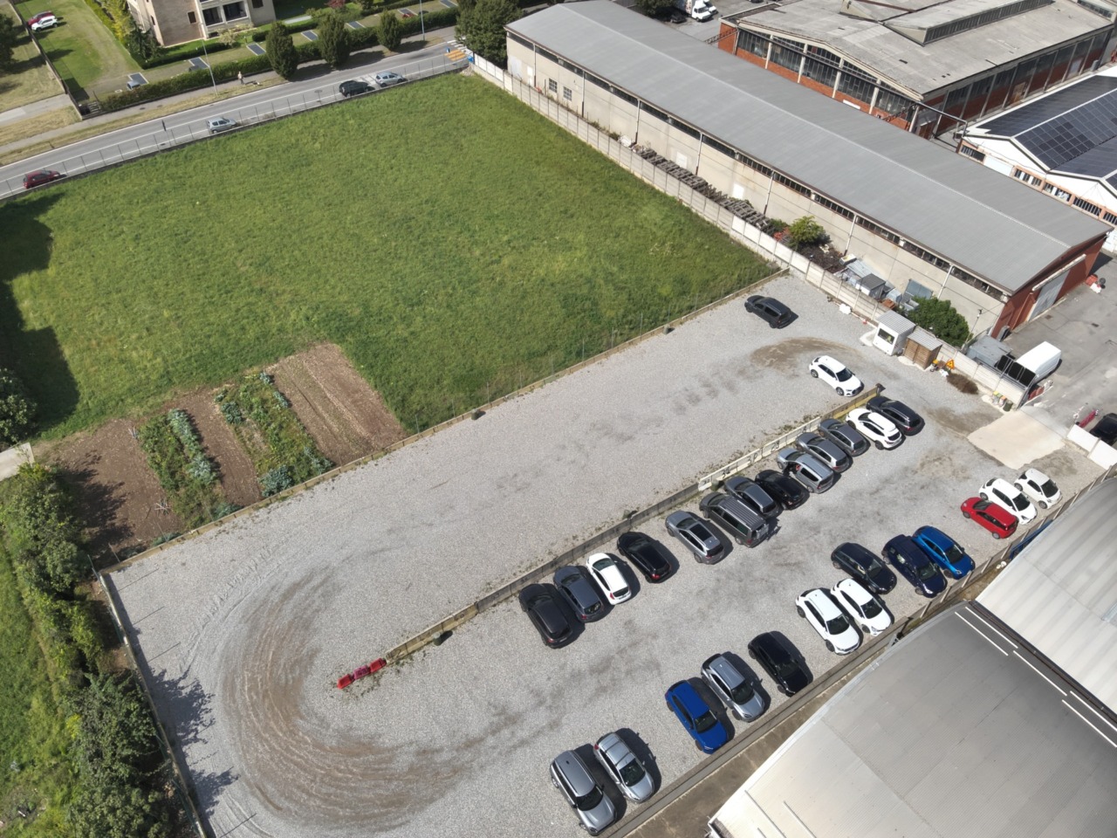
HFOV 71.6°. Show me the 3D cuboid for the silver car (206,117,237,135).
[{"bbox_3d":[-42.745,-37.306,98.022,3.410,1.433,1.507,-30,53,-27],"label":"silver car"}]

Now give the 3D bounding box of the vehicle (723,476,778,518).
[{"bbox_3d":[13.826,5.373,55.474,4.150,1.490,1.780,35,55,29],"label":"vehicle"}]

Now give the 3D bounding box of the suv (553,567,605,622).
[{"bbox_3d":[1.317,11.102,50.254,1.759,1.560,4.282,-21,48,-22],"label":"suv"}]

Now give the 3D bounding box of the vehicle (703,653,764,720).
[{"bbox_3d":[10.267,15.620,45.444,1.775,1.534,4.166,-26,51,-23],"label":"vehicle"}]

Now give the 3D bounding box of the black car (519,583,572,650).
[{"bbox_3d":[-0.779,12.192,48.708,1.816,1.650,4.554,-24,50,-21],"label":"black car"}]

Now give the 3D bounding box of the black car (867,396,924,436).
[{"bbox_3d":[27.485,-0.471,63.123,1.839,1.555,4.603,-28,51,-27],"label":"black car"}]

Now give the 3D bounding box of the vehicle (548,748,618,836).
[{"bbox_3d":[1.295,19.707,41.181,1.828,1.569,4.332,-25,49,-25],"label":"vehicle"}]

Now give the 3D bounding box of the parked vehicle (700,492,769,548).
[{"bbox_3d":[12.120,6.759,53.881,1.988,1.765,4.996,-33,54,-28],"label":"parked vehicle"}]

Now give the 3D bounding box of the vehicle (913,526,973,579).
[{"bbox_3d":[25.922,8.893,51.922,1.745,1.489,4.074,-26,51,-24],"label":"vehicle"}]

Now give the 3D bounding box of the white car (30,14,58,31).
[{"bbox_3d":[-82.205,-62.936,123.482,1.779,1.572,4.018,27,51,24],"label":"white car"}]

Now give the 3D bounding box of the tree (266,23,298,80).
[{"bbox_3d":[-37.685,-50.326,105.717,4.526,7.376,4.526,0,46,0],"label":"tree"}]

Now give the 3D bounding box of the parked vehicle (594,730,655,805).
[{"bbox_3d":[3.606,18.901,42.147,1.666,1.492,3.931,-27,50,-26],"label":"parked vehicle"}]

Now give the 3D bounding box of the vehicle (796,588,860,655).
[{"bbox_3d":[16.853,12.531,48.462,1.829,1.528,4.490,-23,50,-21],"label":"vehicle"}]

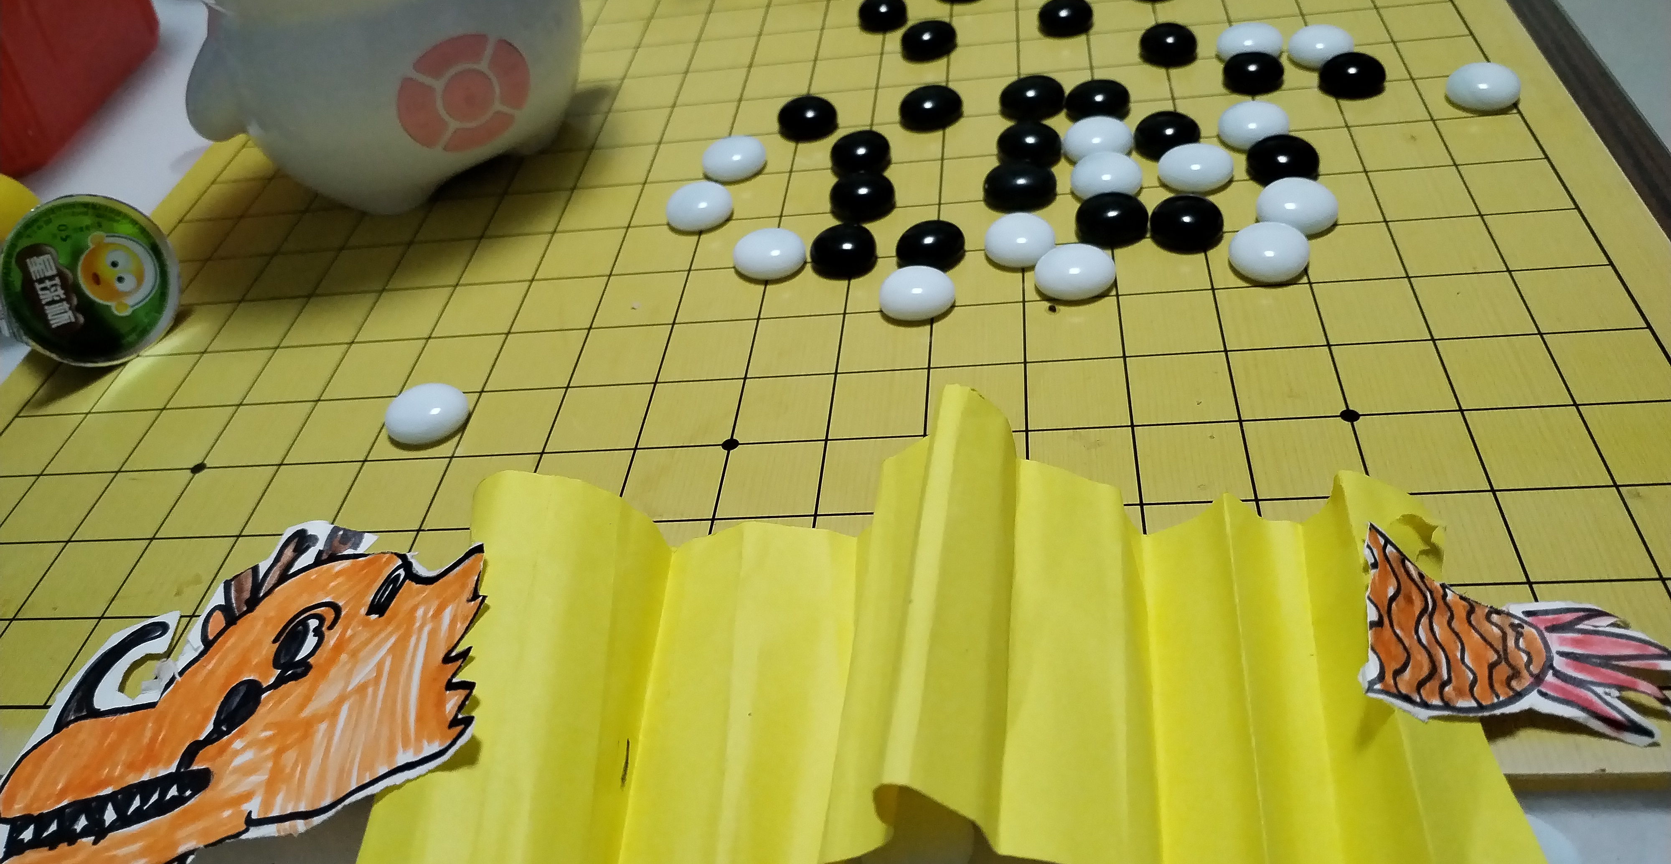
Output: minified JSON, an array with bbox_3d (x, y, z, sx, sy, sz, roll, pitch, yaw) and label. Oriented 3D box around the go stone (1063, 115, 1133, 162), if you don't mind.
[{"bbox_3d":[0.076,-0.085,0.362,0.020,0.009,0.020,-3,43,10],"label":"go stone"}]

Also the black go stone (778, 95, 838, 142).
[{"bbox_3d":[-0.009,-0.100,0.397,0.019,0.010,0.019,-3,43,10],"label":"black go stone"}]

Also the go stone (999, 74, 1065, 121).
[{"bbox_3d":[0.061,-0.103,0.386,0.019,0.010,0.019,-3,43,10],"label":"go stone"}]

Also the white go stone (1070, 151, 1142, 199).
[{"bbox_3d":[0.075,-0.071,0.347,0.020,0.009,0.020,-3,43,10],"label":"white go stone"}]

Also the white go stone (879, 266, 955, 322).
[{"bbox_3d":[0.021,-0.036,0.326,0.020,0.010,0.020,-3,43,10],"label":"white go stone"}]

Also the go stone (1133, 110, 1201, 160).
[{"bbox_3d":[0.094,-0.084,0.357,0.019,0.011,0.019,-3,43,9],"label":"go stone"}]

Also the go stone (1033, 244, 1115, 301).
[{"bbox_3d":[0.061,-0.041,0.323,0.020,0.010,0.020,-3,43,10],"label":"go stone"}]

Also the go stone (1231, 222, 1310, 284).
[{"bbox_3d":[0.108,-0.045,0.311,0.019,0.010,0.019,-3,43,10],"label":"go stone"}]

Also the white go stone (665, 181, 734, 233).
[{"bbox_3d":[-0.040,-0.066,0.367,0.020,0.009,0.020,-3,43,10],"label":"white go stone"}]

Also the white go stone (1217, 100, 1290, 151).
[{"bbox_3d":[0.120,-0.089,0.362,0.020,0.010,0.020,-3,43,10],"label":"white go stone"}]

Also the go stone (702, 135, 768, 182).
[{"bbox_3d":[-0.031,-0.084,0.384,0.020,0.009,0.020,-3,43,10],"label":"go stone"}]

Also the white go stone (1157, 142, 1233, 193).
[{"bbox_3d":[0.098,-0.072,0.343,0.020,0.009,0.020,-3,43,10],"label":"white go stone"}]

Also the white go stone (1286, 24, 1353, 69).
[{"bbox_3d":[0.148,-0.118,0.383,0.019,0.010,0.019,-3,43,10],"label":"white go stone"}]

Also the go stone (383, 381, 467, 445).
[{"bbox_3d":[-0.104,-0.005,0.319,0.020,0.010,0.020,-3,43,10],"label":"go stone"}]

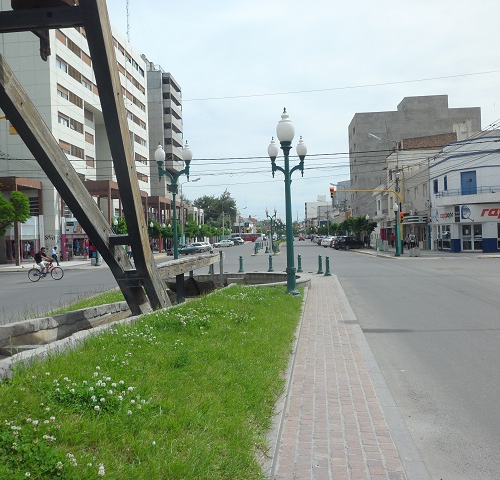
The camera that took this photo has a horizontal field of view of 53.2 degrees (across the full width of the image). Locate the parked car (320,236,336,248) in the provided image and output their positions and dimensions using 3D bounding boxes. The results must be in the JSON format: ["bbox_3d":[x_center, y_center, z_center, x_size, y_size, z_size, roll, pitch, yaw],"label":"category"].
[{"bbox_3d":[11.776,0.349,68.996,4.250,1.500,1.750,-2,0,-41],"label":"parked car"}]

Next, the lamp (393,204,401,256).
[{"bbox_3d":[11.324,-0.814,38.528,0.420,4.120,0.420,-2,0,5],"label":"lamp"}]

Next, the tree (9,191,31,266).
[{"bbox_3d":[-19.221,-0.964,41.150,2.140,6.230,2.140,-2,0,5],"label":"tree"}]

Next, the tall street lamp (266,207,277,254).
[{"bbox_3d":[2.391,-1.113,55.488,1.200,4.950,0.370,-2,0,6],"label":"tall street lamp"}]

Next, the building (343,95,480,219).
[{"bbox_3d":[32.676,-13.480,100.882,23.150,27.840,11.950,-2,0,5],"label":"building"}]

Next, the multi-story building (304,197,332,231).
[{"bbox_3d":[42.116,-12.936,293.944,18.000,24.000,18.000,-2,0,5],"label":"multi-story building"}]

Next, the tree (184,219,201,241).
[{"bbox_3d":[-8.943,-0.790,77.413,2.480,5.090,2.480,-2,0,5],"label":"tree"}]

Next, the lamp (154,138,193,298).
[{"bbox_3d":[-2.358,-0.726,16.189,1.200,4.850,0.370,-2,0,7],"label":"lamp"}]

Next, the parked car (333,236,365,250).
[{"bbox_3d":[11.626,0.391,57.996,4.150,1.530,1.750,-2,0,-40],"label":"parked car"}]

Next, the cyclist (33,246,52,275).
[{"bbox_3d":[-9.775,1.122,23.796,1.020,1.560,0.520,-2,0,-37],"label":"cyclist"}]

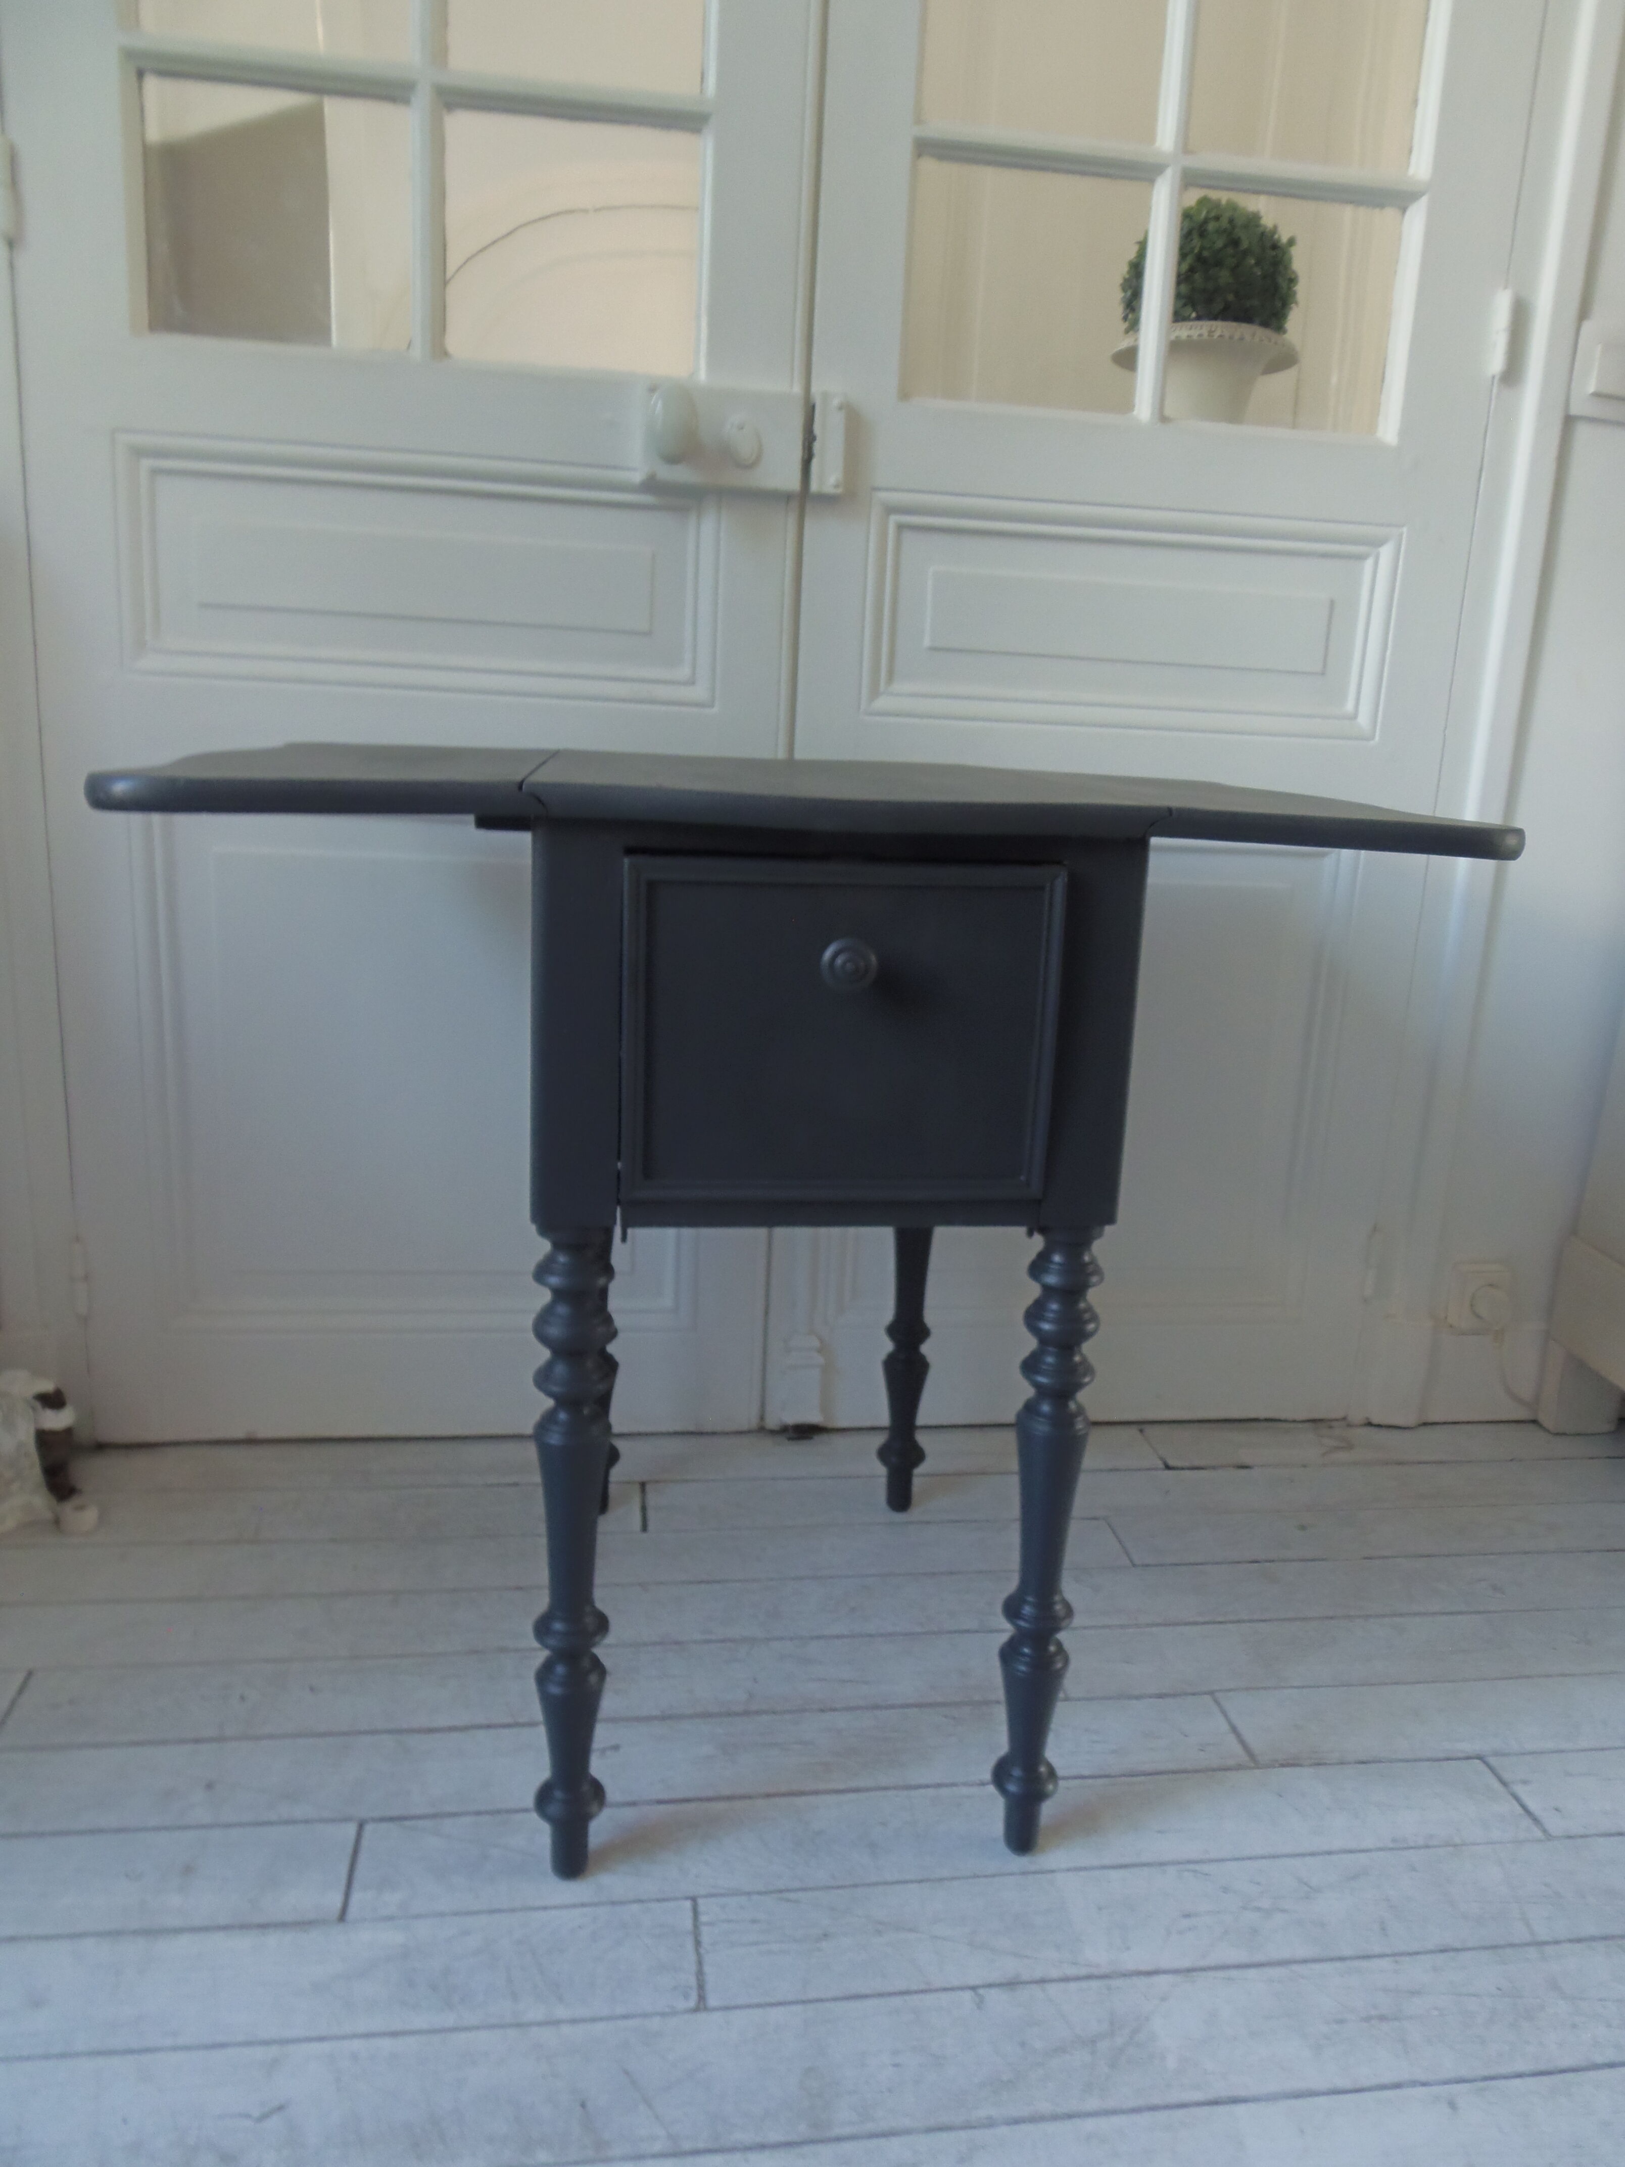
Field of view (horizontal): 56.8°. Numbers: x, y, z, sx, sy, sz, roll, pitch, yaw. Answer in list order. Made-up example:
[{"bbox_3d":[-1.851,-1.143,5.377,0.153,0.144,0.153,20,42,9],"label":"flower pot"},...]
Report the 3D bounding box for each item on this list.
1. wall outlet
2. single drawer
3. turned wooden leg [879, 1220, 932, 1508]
[{"bbox_3d":[0.753,0.243,1.692,0.066,0.068,0.034,1,14,-8],"label":"wall outlet"},{"bbox_3d":[-0.010,-0.074,1.063,0.256,0.205,0.428,1,14,-8],"label":"single drawer"},{"bbox_3d":[0.097,0.197,1.460,0.049,0.463,0.049,1,14,-8],"label":"turned wooden leg"}]

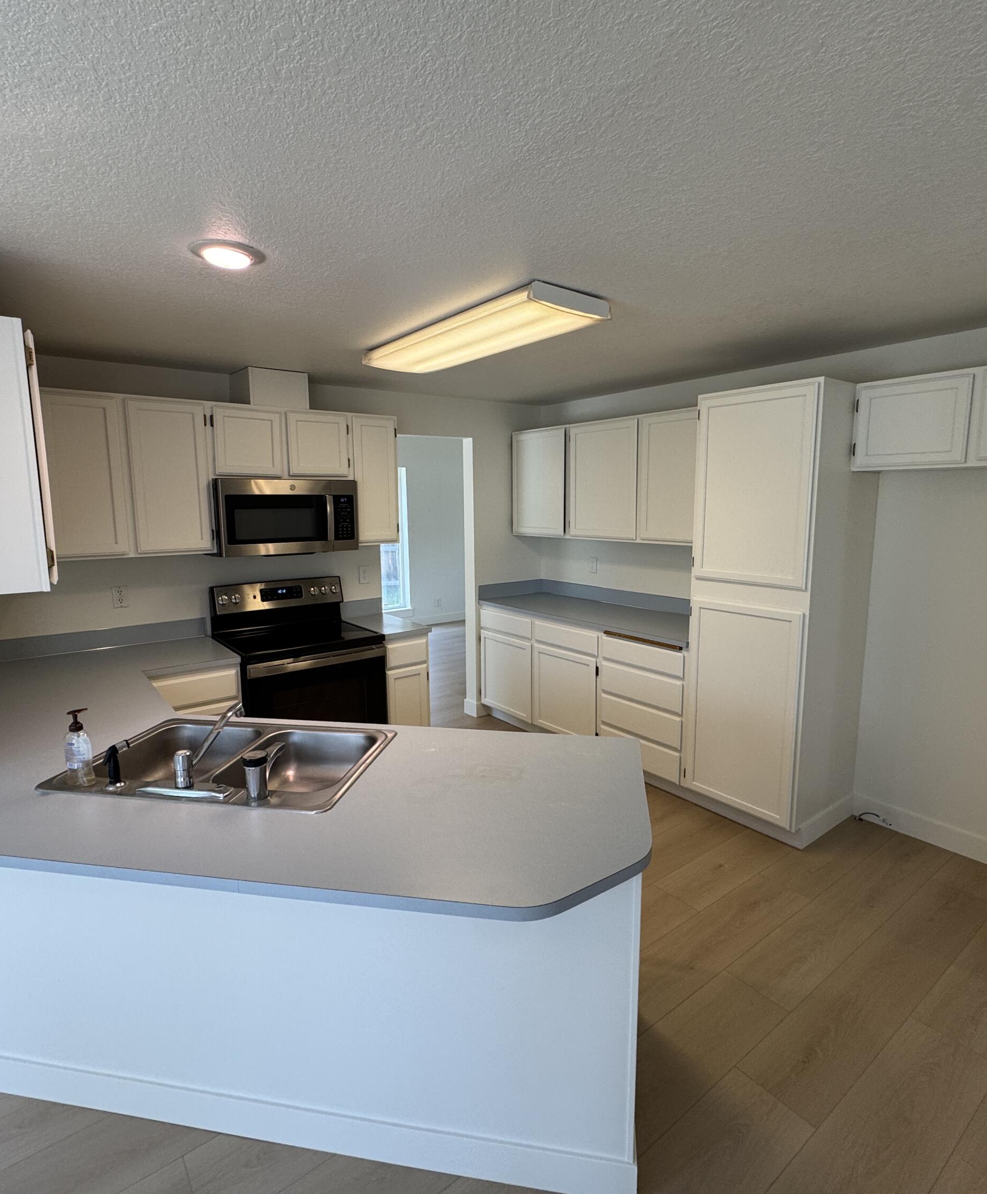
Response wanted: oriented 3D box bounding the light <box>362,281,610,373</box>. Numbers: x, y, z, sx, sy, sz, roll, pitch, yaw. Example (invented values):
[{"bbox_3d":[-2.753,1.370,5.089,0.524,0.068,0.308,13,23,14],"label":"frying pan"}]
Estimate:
[{"bbox_3d":[-0.096,-1.076,2.688,0.383,0.072,1.220,-7,11,-37],"label":"light"}]

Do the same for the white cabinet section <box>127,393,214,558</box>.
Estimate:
[{"bbox_3d":[-1.670,-0.603,3.295,0.380,0.737,0.300,-7,11,-37],"label":"white cabinet section"}]

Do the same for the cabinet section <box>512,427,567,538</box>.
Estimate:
[{"bbox_3d":[0.433,-0.836,4.734,0.300,0.753,0.570,-7,11,-37],"label":"cabinet section"}]

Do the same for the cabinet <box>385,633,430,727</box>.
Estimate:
[{"bbox_3d":[-0.688,0.598,4.063,0.295,0.804,0.642,-7,11,-37],"label":"cabinet"}]

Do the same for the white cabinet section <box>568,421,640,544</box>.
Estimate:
[{"bbox_3d":[0.804,-0.765,4.259,0.300,0.753,0.615,-7,11,-37],"label":"white cabinet section"}]

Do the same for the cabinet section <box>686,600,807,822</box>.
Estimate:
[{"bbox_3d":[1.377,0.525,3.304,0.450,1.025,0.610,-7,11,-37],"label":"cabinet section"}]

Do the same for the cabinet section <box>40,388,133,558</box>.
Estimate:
[{"bbox_3d":[-2.008,-0.567,3.080,0.422,0.756,0.330,-7,11,-37],"label":"cabinet section"}]

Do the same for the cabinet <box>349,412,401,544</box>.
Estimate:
[{"bbox_3d":[-0.795,-0.714,3.993,0.304,0.756,0.330,-7,11,-37],"label":"cabinet"}]

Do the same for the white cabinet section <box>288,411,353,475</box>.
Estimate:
[{"bbox_3d":[-1.061,-0.866,3.734,0.385,0.357,0.300,-7,11,-37],"label":"white cabinet section"}]

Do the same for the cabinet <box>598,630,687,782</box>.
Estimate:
[{"bbox_3d":[1.076,0.597,3.891,0.616,0.784,0.650,-7,11,-37],"label":"cabinet"}]

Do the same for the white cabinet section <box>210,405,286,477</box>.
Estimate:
[{"bbox_3d":[-1.365,-0.828,3.501,0.375,0.357,0.300,-7,11,-37],"label":"white cabinet section"}]

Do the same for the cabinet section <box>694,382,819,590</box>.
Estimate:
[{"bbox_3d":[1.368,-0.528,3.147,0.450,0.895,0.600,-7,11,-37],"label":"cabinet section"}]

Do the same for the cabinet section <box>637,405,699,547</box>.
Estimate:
[{"bbox_3d":[1.175,-0.695,3.786,0.300,0.753,0.585,-7,11,-37],"label":"cabinet section"}]

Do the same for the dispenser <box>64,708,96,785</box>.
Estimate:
[{"bbox_3d":[-1.114,0.400,1.729,0.055,0.200,0.065,6,11,39],"label":"dispenser"}]

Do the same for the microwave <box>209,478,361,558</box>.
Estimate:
[{"bbox_3d":[-1.205,-0.458,3.684,0.759,0.407,0.378,-7,11,-37],"label":"microwave"}]

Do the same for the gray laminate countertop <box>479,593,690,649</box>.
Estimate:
[{"bbox_3d":[0.705,0.126,4.298,0.628,0.040,1.859,-7,11,-37],"label":"gray laminate countertop"}]

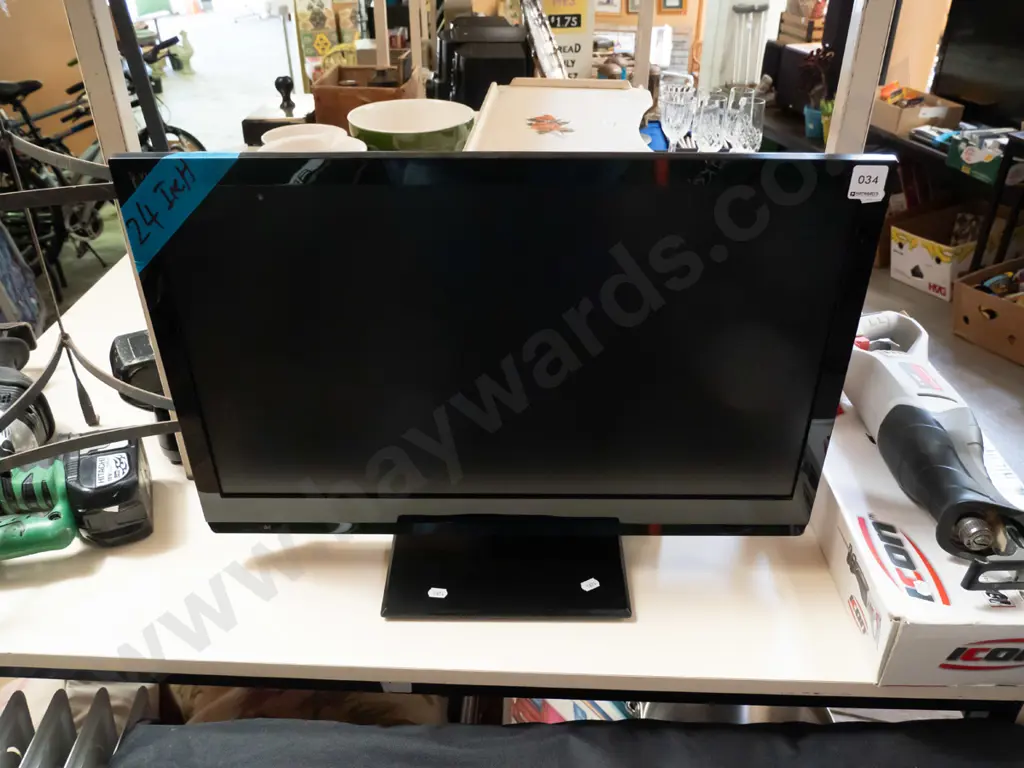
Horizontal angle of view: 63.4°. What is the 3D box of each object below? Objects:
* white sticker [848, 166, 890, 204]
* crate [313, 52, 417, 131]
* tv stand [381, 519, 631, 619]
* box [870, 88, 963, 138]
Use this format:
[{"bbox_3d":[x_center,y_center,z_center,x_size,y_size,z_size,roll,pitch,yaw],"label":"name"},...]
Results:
[{"bbox_3d":[0.260,-0.145,0.604,0.026,0.029,0.001,0,32,1],"label":"white sticker"},{"bbox_3d":[-0.357,-0.708,2.095,0.210,0.134,0.251,2,32,3],"label":"crate"},{"bbox_3d":[-0.004,0.147,0.810,0.228,0.055,0.165,0,32,1],"label":"tv stand"},{"bbox_3d":[1.769,-1.253,3.787,0.288,0.114,0.438,-6,31,-9],"label":"box"}]

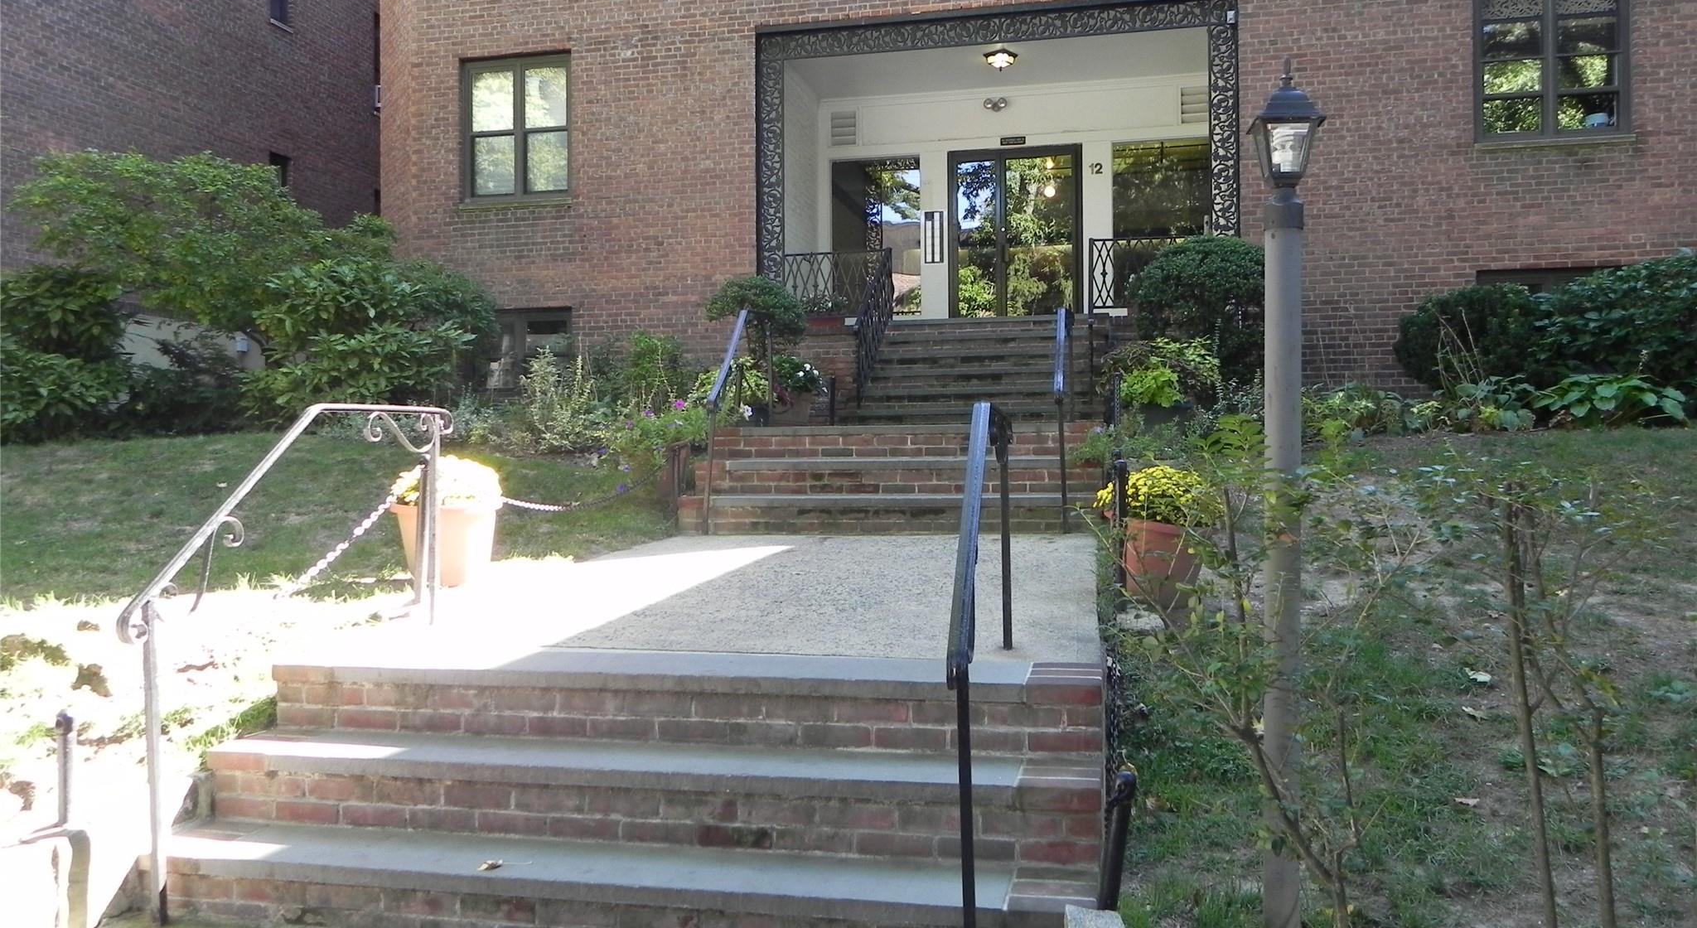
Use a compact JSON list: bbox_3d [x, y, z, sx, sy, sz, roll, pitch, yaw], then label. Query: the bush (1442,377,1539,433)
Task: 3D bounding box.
[{"bbox_3d":[5.135,-0.477,10.200,0.774,0.477,0.650,0,0,13],"label":"bush"}]

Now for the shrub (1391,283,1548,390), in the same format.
[{"bbox_3d":[5.323,-1.020,10.900,1.338,1.054,1.150,0,0,13],"label":"shrub"}]

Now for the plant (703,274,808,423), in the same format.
[{"bbox_3d":[-0.743,-0.923,10.200,0.838,1.199,0.800,0,0,0],"label":"plant"}]

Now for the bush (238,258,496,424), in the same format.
[{"bbox_3d":[-4.501,-1.117,11.963,2.200,1.580,1.700,0,-1,0],"label":"bush"}]

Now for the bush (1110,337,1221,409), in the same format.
[{"bbox_3d":[2.168,-0.627,8.747,0.740,0.500,0.650,0,-1,0],"label":"bush"}]

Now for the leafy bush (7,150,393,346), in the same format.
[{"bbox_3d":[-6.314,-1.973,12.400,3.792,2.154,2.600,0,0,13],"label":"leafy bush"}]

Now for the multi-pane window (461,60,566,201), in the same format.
[{"bbox_3d":[-3.575,-3.630,13.746,1.260,1.527,0.130,0,0,13],"label":"multi-pane window"}]

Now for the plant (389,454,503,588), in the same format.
[{"bbox_3d":[-1.750,0.247,5.625,0.470,0.558,0.470,0,-1,0],"label":"plant"}]

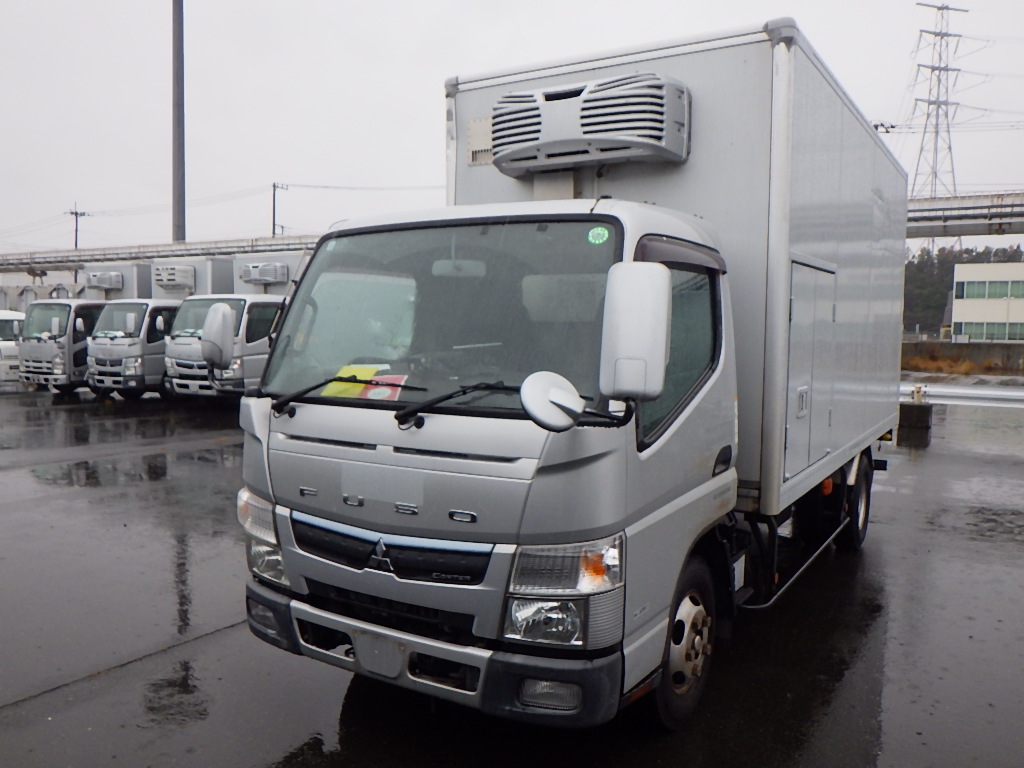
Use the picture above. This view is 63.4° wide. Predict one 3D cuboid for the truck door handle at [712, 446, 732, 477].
[{"bbox_3d":[0.869,0.314,3.419,0.046,0.102,0.245,3,5,32],"label":"truck door handle"}]

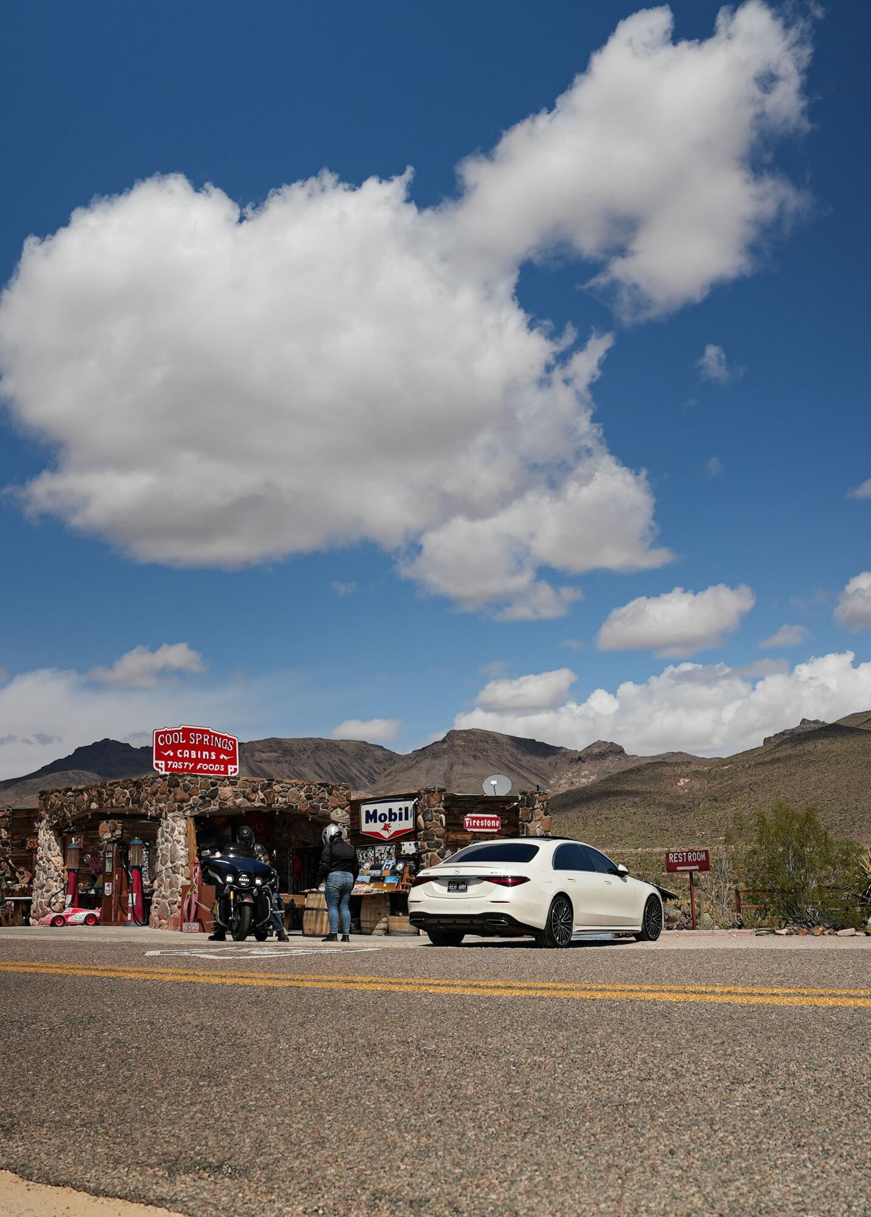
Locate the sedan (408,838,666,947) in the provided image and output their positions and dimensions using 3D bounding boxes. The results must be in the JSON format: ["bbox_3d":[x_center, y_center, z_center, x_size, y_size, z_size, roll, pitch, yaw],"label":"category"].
[{"bbox_3d":[1.648,4.213,18.070,1.960,1.500,5.290,-9,-15,31],"label":"sedan"}]

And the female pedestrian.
[{"bbox_3d":[-1.424,3.962,17.593,0.550,1.680,0.420,6,-15,-24],"label":"female pedestrian"}]

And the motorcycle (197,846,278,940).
[{"bbox_3d":[-2.804,4.186,17.960,0.950,1.380,2.500,1,-13,-4],"label":"motorcycle"}]

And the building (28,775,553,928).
[{"bbox_3d":[-3.471,6.115,29.866,8.400,3.200,9.000,-13,-18,42],"label":"building"}]

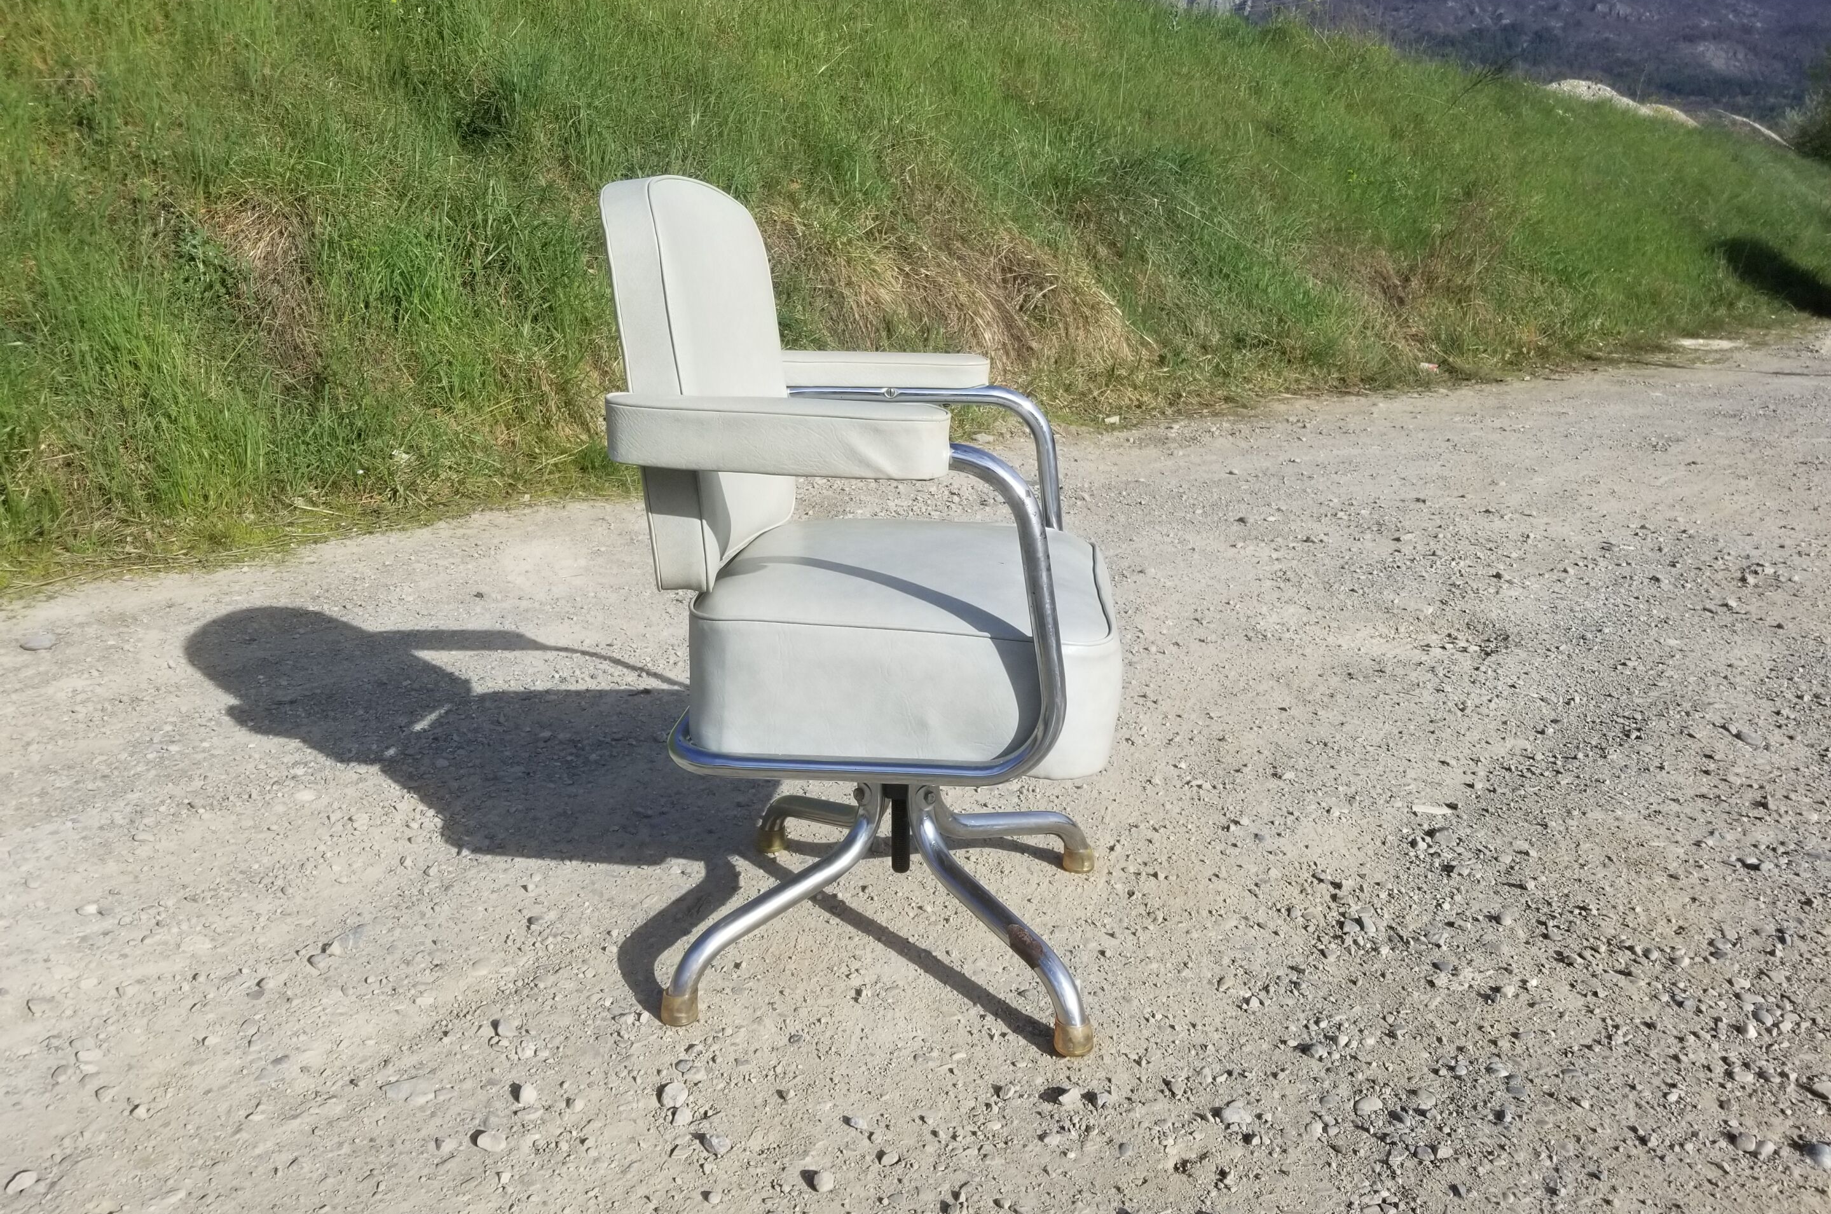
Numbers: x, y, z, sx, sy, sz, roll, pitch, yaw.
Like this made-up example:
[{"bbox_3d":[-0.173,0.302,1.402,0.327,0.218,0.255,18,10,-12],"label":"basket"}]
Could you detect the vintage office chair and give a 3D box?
[{"bbox_3d":[-0.030,-0.024,1.607,0.546,0.912,0.554,2,16,7],"label":"vintage office chair"}]

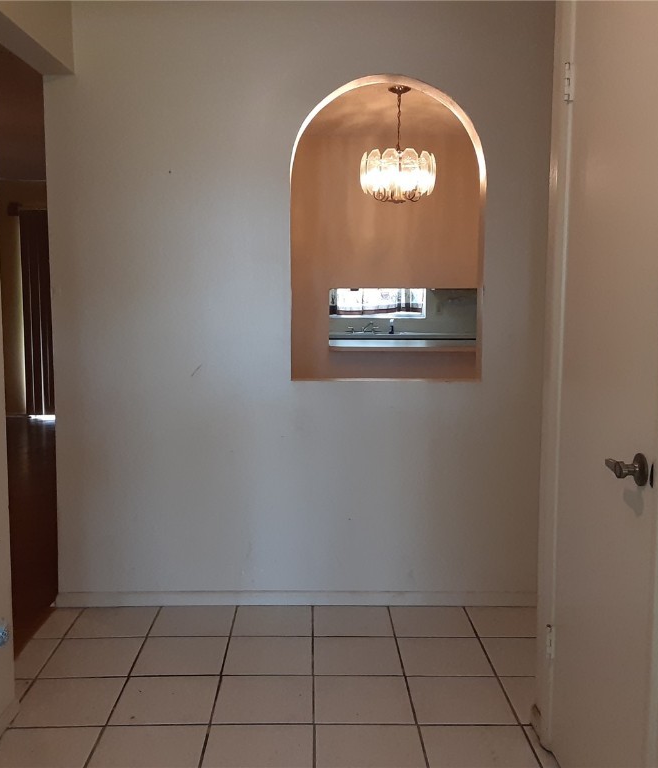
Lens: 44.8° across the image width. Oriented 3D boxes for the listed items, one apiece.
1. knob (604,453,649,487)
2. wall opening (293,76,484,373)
[{"bbox_3d":[0.610,0.172,1.653,0.056,0.066,0.118,0,6,-1],"label":"knob"},{"bbox_3d":[0.234,-0.614,3.220,0.771,1.198,0.115,0,6,-1],"label":"wall opening"}]

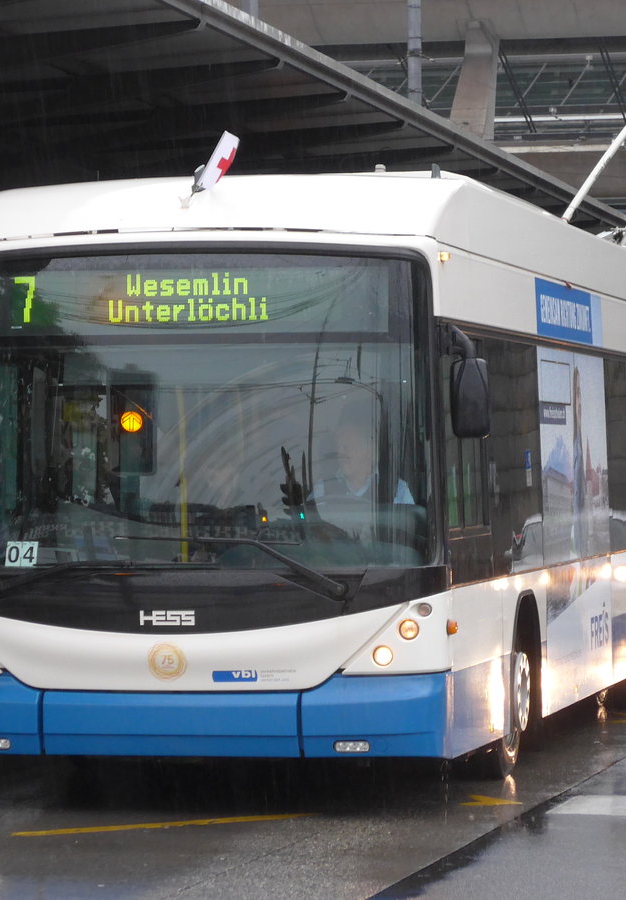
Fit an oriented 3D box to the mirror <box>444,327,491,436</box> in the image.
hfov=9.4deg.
[{"bbox_3d":[0.709,-0.314,17.450,0.210,0.520,0.180,-1,0,5],"label":"mirror"}]

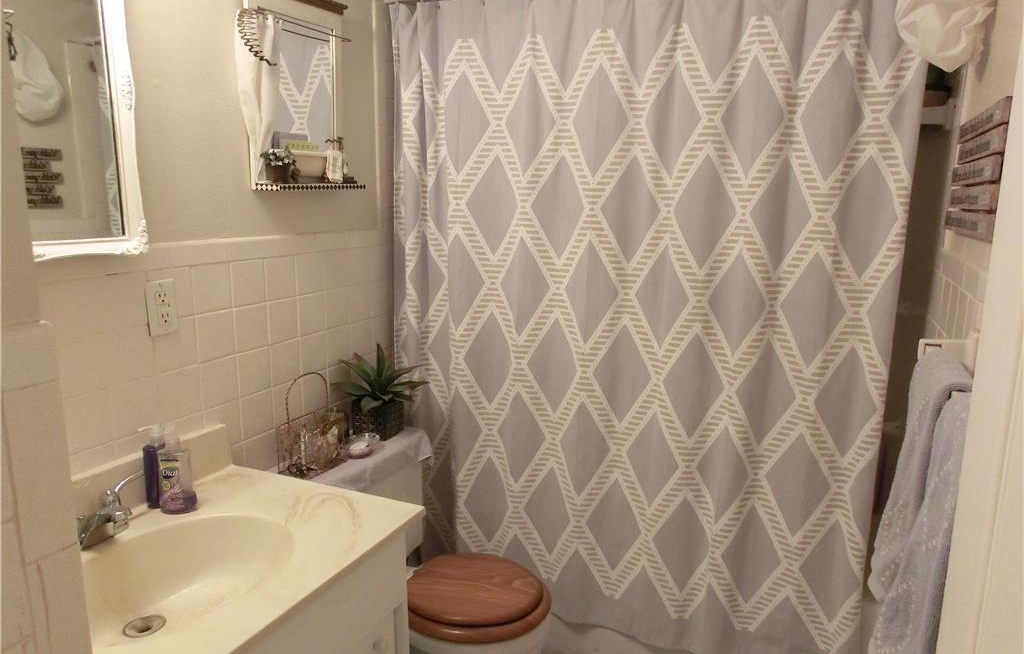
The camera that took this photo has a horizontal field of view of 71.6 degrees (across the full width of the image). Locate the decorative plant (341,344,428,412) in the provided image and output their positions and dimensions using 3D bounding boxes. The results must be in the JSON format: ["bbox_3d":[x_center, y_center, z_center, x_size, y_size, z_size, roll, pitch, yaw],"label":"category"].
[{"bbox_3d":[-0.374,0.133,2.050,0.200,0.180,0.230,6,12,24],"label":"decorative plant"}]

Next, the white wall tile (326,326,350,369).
[{"bbox_3d":[-0.503,0.056,2.061,0.010,0.109,0.109,5,12,24],"label":"white wall tile"}]

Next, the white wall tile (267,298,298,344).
[{"bbox_3d":[-0.586,-0.015,1.815,0.009,0.108,0.108,6,12,24],"label":"white wall tile"}]

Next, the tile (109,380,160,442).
[{"bbox_3d":[-0.770,0.166,1.445,0.009,0.108,0.108,6,12,24],"label":"tile"}]

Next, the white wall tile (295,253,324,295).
[{"bbox_3d":[-0.545,-0.142,1.902,0.010,0.108,0.108,5,12,24],"label":"white wall tile"}]

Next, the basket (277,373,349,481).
[{"bbox_3d":[-0.510,0.239,1.805,0.099,0.249,0.144,5,12,24],"label":"basket"}]

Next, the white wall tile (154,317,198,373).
[{"bbox_3d":[-0.732,0.039,1.544,0.010,0.109,0.109,5,12,24],"label":"white wall tile"}]

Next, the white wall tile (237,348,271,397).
[{"bbox_3d":[-0.637,0.109,1.747,0.010,0.108,0.108,5,12,24],"label":"white wall tile"}]

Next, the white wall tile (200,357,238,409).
[{"bbox_3d":[-0.687,0.130,1.664,0.010,0.109,0.109,5,12,24],"label":"white wall tile"}]

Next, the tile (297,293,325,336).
[{"bbox_3d":[-0.540,-0.034,1.913,0.009,0.108,0.108,6,12,24],"label":"tile"}]

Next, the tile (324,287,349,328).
[{"bbox_3d":[-0.500,-0.053,2.020,0.010,0.108,0.108,5,12,24],"label":"tile"}]

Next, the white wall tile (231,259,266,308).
[{"bbox_3d":[-0.631,-0.105,1.697,0.009,0.108,0.108,6,12,24],"label":"white wall tile"}]

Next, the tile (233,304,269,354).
[{"bbox_3d":[-0.640,0.002,1.743,0.010,0.109,0.109,5,12,24],"label":"tile"}]

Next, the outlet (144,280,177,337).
[{"bbox_3d":[-0.737,-0.043,1.498,0.010,0.114,0.070,5,12,24],"label":"outlet"}]

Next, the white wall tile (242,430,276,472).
[{"bbox_3d":[-0.642,0.329,1.805,0.010,0.109,0.109,5,12,24],"label":"white wall tile"}]

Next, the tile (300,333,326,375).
[{"bbox_3d":[-0.549,0.074,1.962,0.010,0.109,0.109,5,12,24],"label":"tile"}]

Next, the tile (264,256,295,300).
[{"bbox_3d":[-0.590,-0.124,1.804,0.010,0.108,0.108,5,12,24],"label":"tile"}]

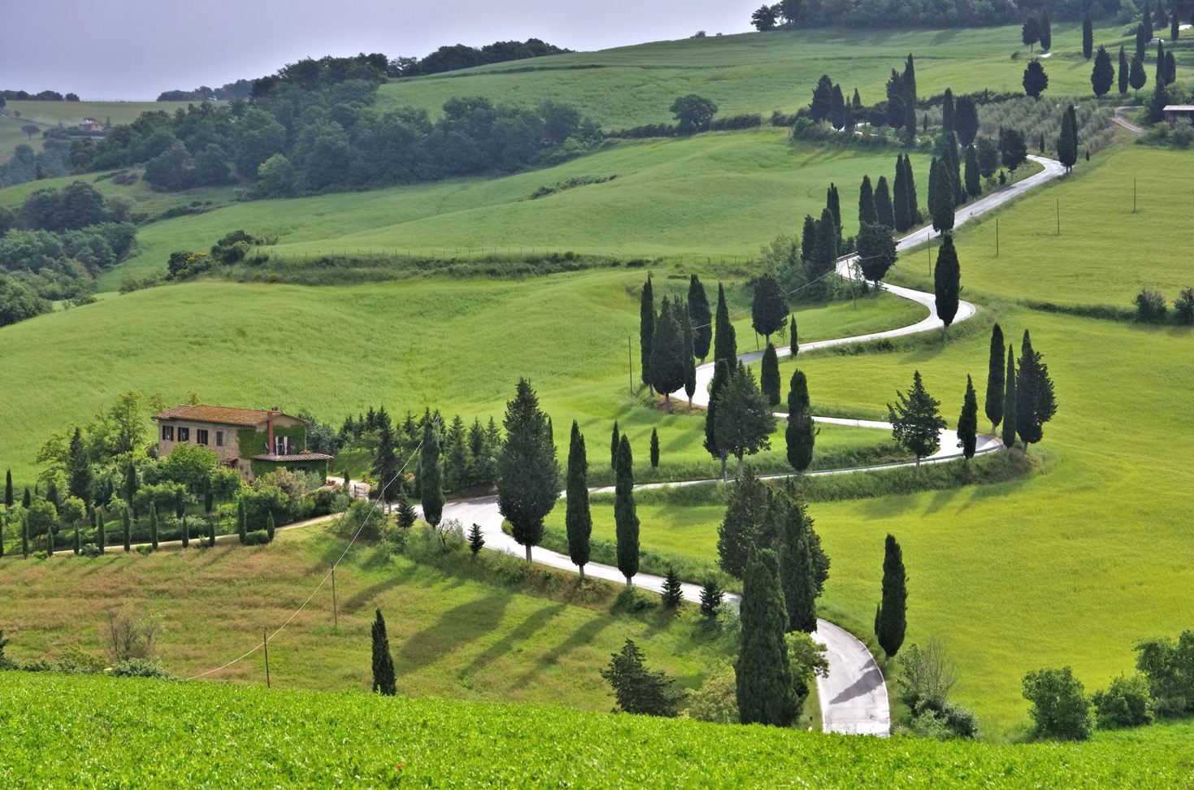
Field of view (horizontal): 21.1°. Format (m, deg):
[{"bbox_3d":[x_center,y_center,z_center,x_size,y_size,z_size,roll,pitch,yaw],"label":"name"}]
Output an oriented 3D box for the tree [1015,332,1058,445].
[{"bbox_3d":[49.500,-0.470,362.000,4.840,13.780,4.450,0,4,0],"label":"tree"}]

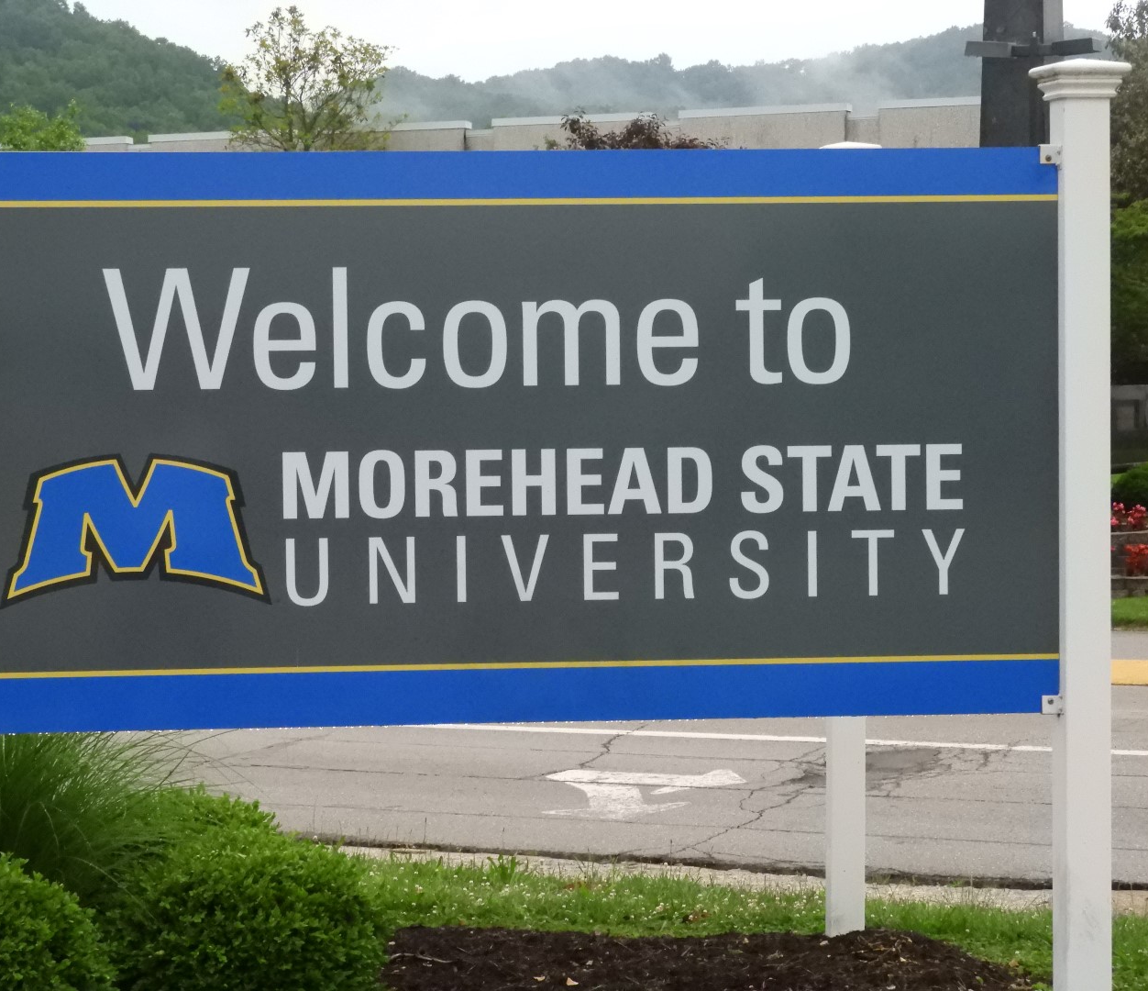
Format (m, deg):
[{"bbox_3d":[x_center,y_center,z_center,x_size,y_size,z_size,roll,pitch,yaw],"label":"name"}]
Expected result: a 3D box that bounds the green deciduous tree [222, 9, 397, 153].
[{"bbox_3d":[-3.771,-3.948,46.152,3.000,6.000,3.000,-1,3,0],"label":"green deciduous tree"}]

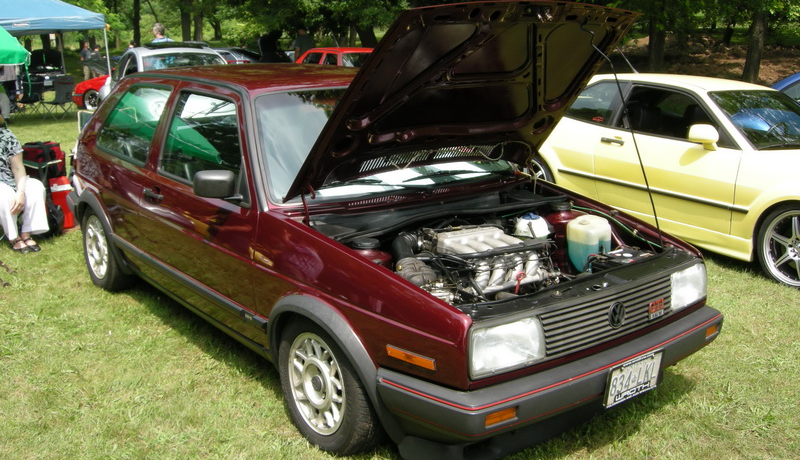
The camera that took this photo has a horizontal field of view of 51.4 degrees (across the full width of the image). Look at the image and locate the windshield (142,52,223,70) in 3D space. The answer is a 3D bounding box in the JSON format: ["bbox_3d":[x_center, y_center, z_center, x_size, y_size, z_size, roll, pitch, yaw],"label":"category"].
[{"bbox_3d":[-3.271,-2.479,12.879,1.360,0.480,0.680,-8,17,-33],"label":"windshield"}]

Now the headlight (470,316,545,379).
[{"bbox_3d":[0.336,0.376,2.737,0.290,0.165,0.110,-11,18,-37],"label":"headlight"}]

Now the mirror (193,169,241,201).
[{"bbox_3d":[-0.789,-0.185,3.524,0.190,0.125,0.100,-10,18,-37],"label":"mirror"}]

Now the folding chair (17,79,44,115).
[{"bbox_3d":[-7.417,-2.639,16.700,0.640,0.840,0.540,-7,16,-28],"label":"folding chair"}]

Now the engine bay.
[{"bbox_3d":[0.416,0.150,3.426,1.280,0.460,0.900,-11,18,-37],"label":"engine bay"}]

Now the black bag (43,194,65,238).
[{"bbox_3d":[-2.712,-0.130,6.447,0.190,0.350,0.170,-3,15,-11],"label":"black bag"}]

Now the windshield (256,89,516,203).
[{"bbox_3d":[-0.083,-0.434,3.936,1.400,0.600,0.110,-11,-25,-37],"label":"windshield"}]

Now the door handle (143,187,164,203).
[{"bbox_3d":[-1.230,-0.175,4.129,0.050,0.060,0.240,-11,18,-37],"label":"door handle"}]

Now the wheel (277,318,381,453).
[{"bbox_3d":[-0.252,0.585,3.281,0.195,0.575,0.575,-10,18,-37],"label":"wheel"}]

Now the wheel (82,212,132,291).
[{"bbox_3d":[-1.785,0.095,5.161,0.195,0.575,0.575,-10,18,-37],"label":"wheel"}]

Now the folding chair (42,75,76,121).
[{"bbox_3d":[-5.848,-2.295,14.186,0.500,0.800,0.460,8,16,30],"label":"folding chair"}]

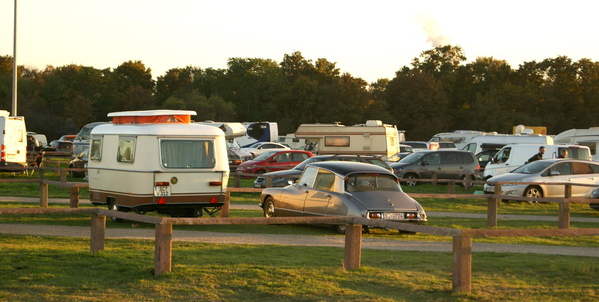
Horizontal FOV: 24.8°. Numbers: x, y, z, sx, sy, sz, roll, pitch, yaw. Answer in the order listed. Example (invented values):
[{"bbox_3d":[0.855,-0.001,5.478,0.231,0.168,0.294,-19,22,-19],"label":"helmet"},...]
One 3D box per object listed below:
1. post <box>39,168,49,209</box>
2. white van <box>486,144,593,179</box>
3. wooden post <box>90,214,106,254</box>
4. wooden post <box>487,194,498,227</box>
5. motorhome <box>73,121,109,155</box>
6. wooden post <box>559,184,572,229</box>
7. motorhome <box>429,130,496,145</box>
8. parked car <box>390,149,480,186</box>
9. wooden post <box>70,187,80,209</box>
[{"bbox_3d":[-6.900,1.180,37.000,0.170,0.780,0.170,0,0,-38],"label":"post"},{"bbox_3d":[9.835,0.731,57.000,1.990,1.980,5.000,1,0,-29],"label":"white van"},{"bbox_3d":[-3.348,1.360,22.700,0.200,0.690,0.200,1,0,-10],"label":"wooden post"},{"bbox_3d":[4.410,1.370,31.200,0.170,0.740,0.170,0,0,-38],"label":"wooden post"},{"bbox_3d":[-13.431,-0.775,97.000,5.200,2.500,2.000,1,0,2],"label":"motorhome"},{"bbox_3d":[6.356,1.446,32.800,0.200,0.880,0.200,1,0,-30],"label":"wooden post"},{"bbox_3d":[13.046,-0.062,106.000,6.200,2.750,2.250,1,0,25],"label":"motorhome"},{"bbox_3d":[6.450,0.850,66.800,4.650,1.740,1.820,0,0,-13],"label":"parked car"},{"bbox_3d":[-5.920,1.300,36.000,0.160,0.690,0.160,0,0,-38],"label":"wooden post"}]

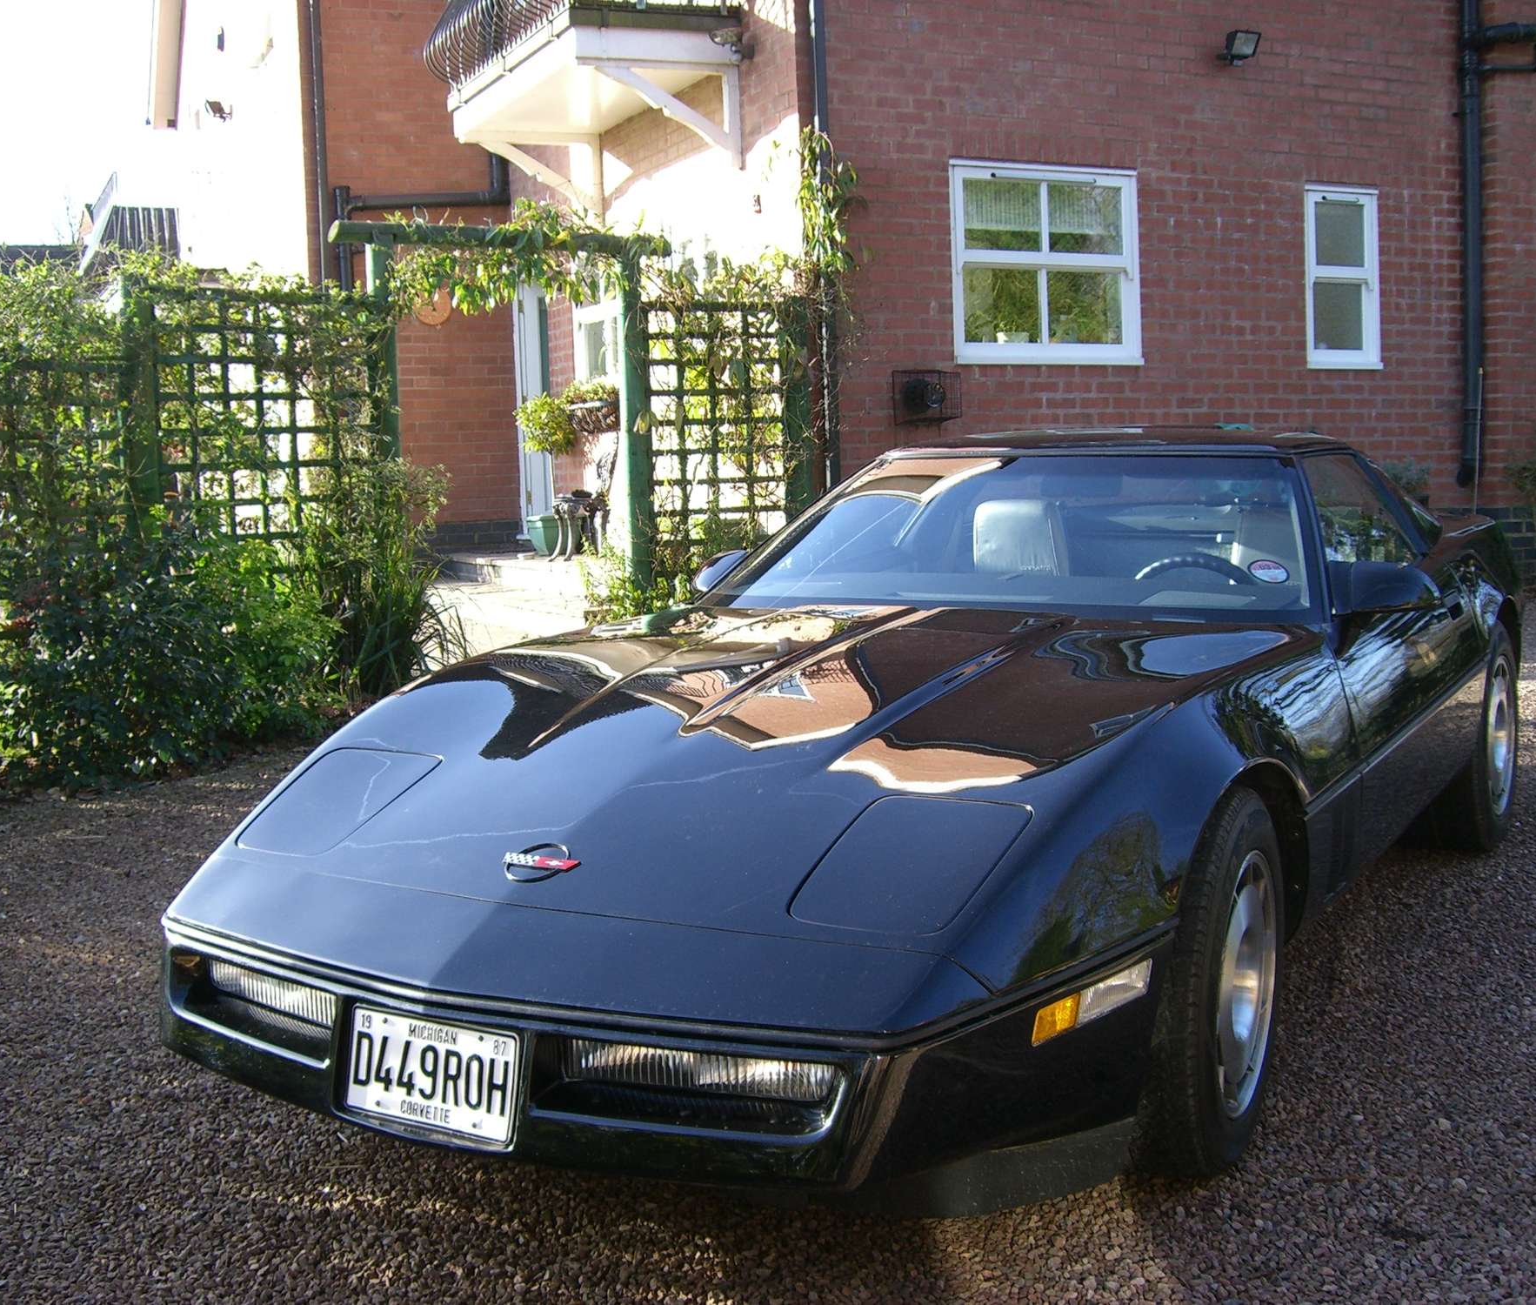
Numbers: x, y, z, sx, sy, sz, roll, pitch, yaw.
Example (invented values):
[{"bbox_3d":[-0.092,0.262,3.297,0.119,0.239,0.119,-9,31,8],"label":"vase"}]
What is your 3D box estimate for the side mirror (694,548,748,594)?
[{"bbox_3d":[-0.133,-0.205,4.952,0.210,0.120,0.150,3,9,30],"label":"side mirror"}]

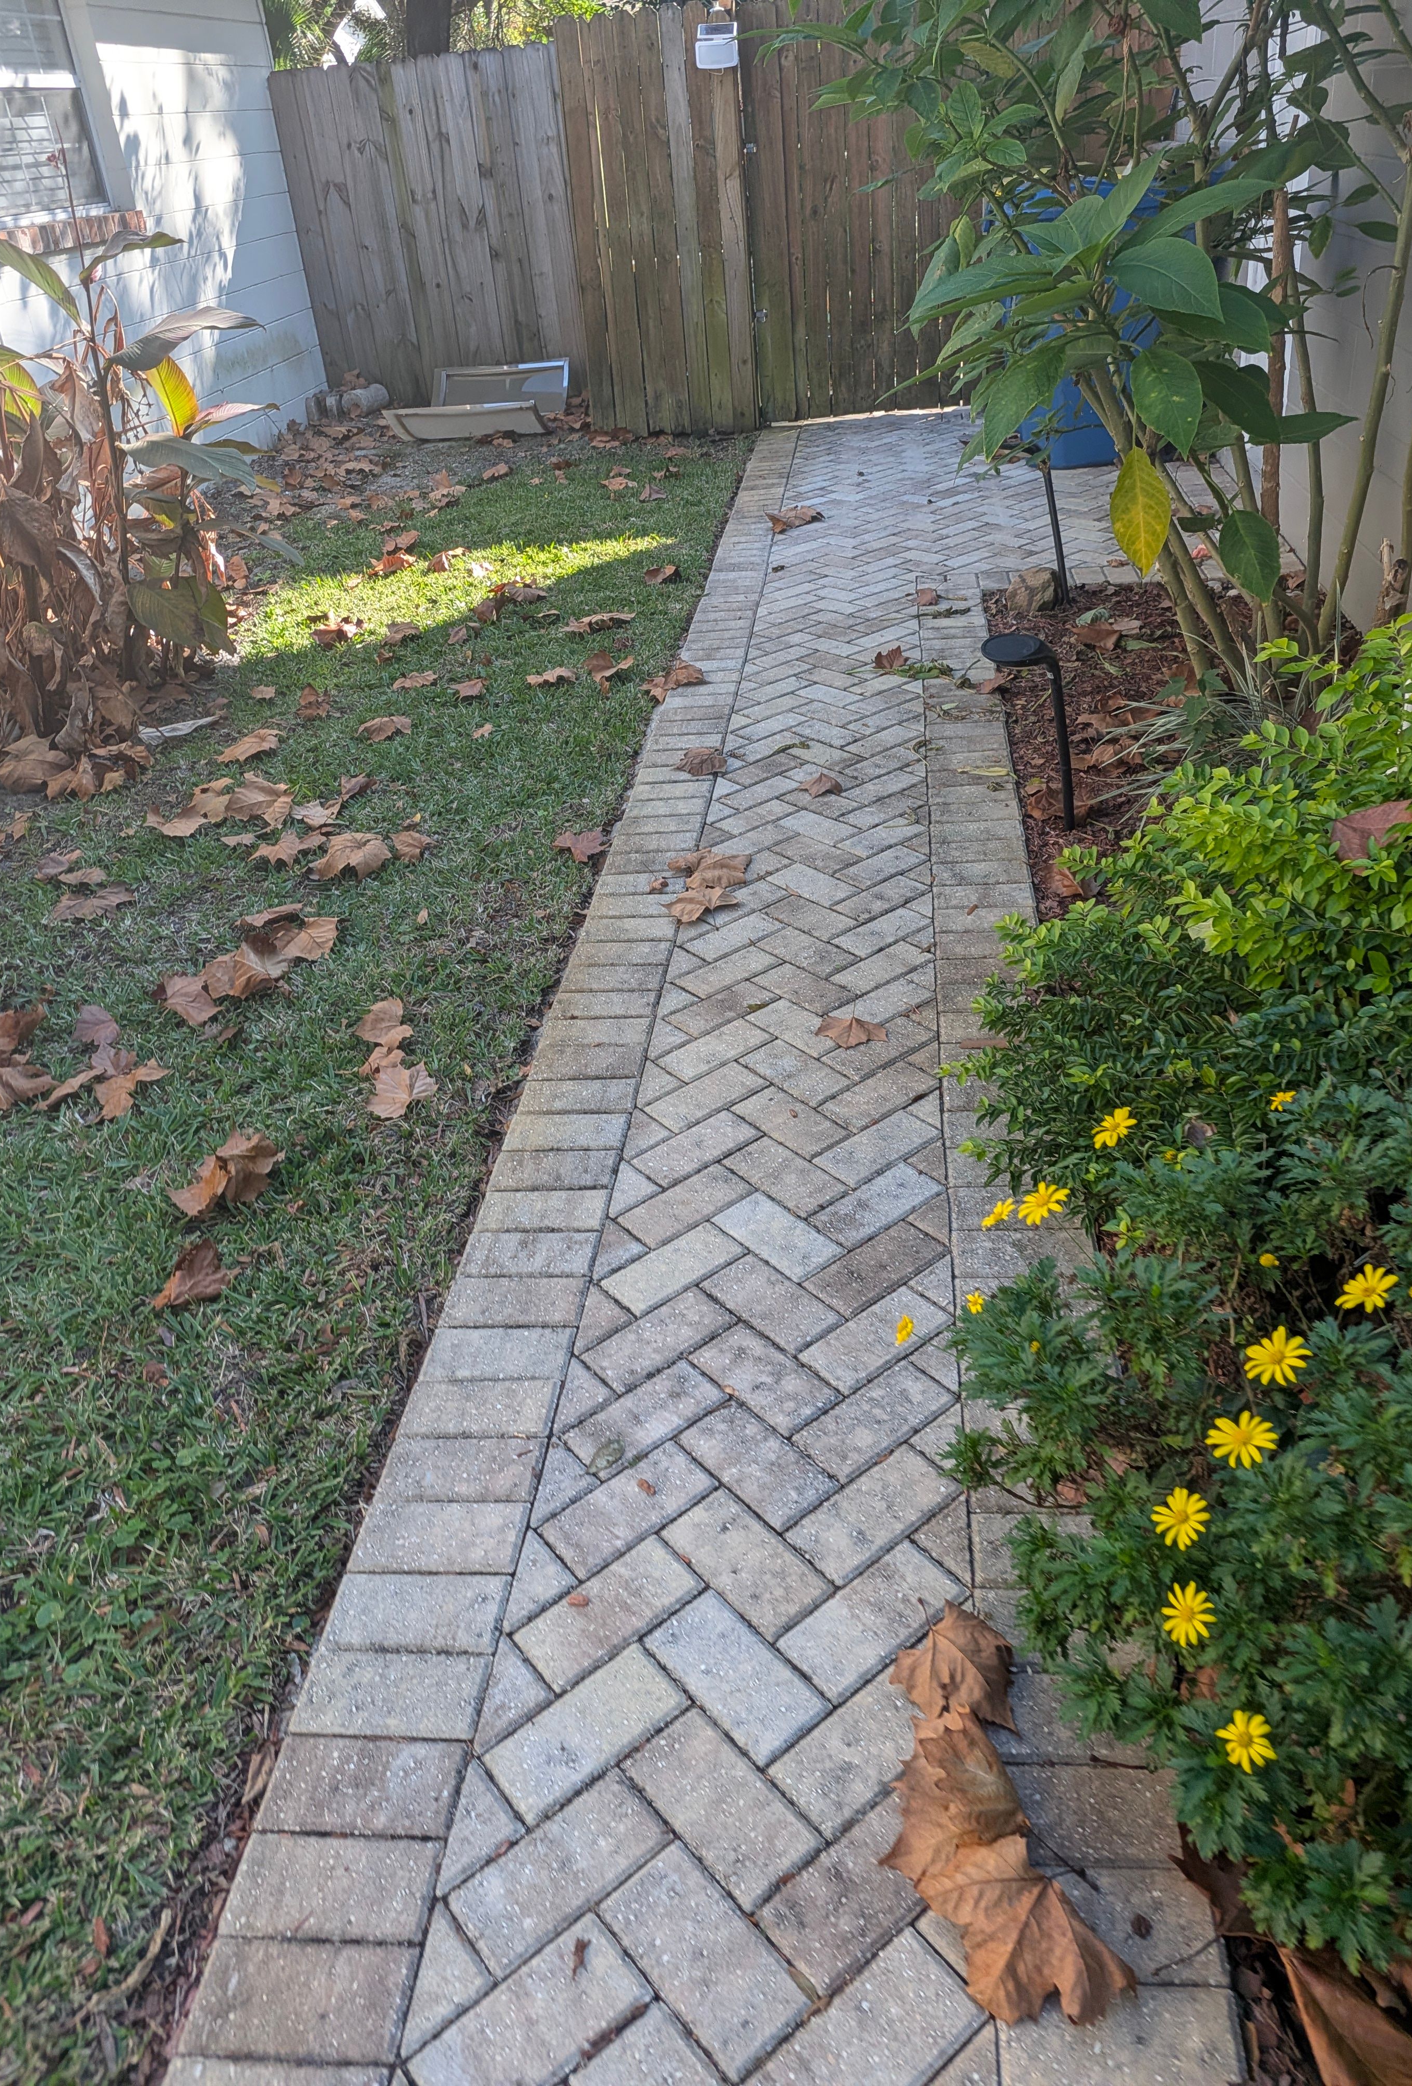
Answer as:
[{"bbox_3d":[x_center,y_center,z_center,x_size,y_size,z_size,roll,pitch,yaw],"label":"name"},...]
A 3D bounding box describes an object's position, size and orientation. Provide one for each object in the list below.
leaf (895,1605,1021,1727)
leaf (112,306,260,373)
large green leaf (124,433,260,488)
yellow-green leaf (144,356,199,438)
[{"bbox_3d":[0.263,0.654,1.511,0.118,0.040,0.138,-19,35,-19],"label":"leaf"},{"bbox_3d":[-1.522,-2.056,4.229,0.450,0.140,0.150,-7,32,9],"label":"leaf"},{"bbox_3d":[-1.568,-1.755,4.370,0.450,0.100,0.150,18,36,5],"label":"large green leaf"},{"bbox_3d":[-1.613,-1.956,4.345,0.120,0.270,0.090,-6,33,0],"label":"yellow-green leaf"}]

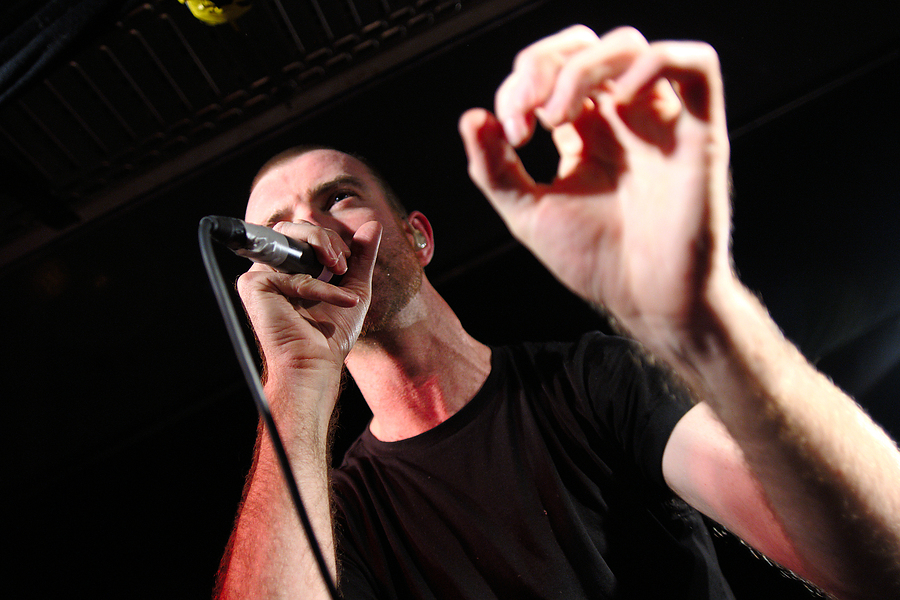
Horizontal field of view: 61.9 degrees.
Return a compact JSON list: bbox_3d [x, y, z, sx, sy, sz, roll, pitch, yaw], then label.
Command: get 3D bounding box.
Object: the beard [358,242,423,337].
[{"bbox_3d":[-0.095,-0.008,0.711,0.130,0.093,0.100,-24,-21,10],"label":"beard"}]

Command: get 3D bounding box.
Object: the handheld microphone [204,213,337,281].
[{"bbox_3d":[-0.131,-0.038,0.605,0.050,0.050,0.185,-38,-24,14],"label":"handheld microphone"}]

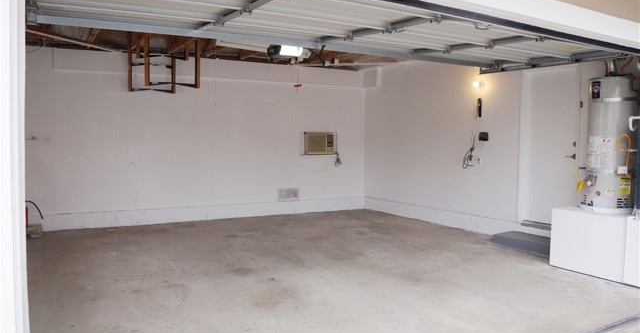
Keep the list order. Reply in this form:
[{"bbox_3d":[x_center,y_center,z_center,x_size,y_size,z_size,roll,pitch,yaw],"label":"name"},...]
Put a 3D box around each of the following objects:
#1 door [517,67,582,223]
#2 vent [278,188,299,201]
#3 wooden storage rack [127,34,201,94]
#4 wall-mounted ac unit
[{"bbox_3d":[2.991,-0.239,6.301,0.080,2.050,0.830,-1,3,-28],"label":"door"},{"bbox_3d":[-0.602,0.544,9.155,0.420,0.225,0.030,-1,3,-28],"label":"vent"},{"bbox_3d":[-1.950,-1.325,5.933,0.604,0.760,0.849,-1,3,-28],"label":"wooden storage rack"},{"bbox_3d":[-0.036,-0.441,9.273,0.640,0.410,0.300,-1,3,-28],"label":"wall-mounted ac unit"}]

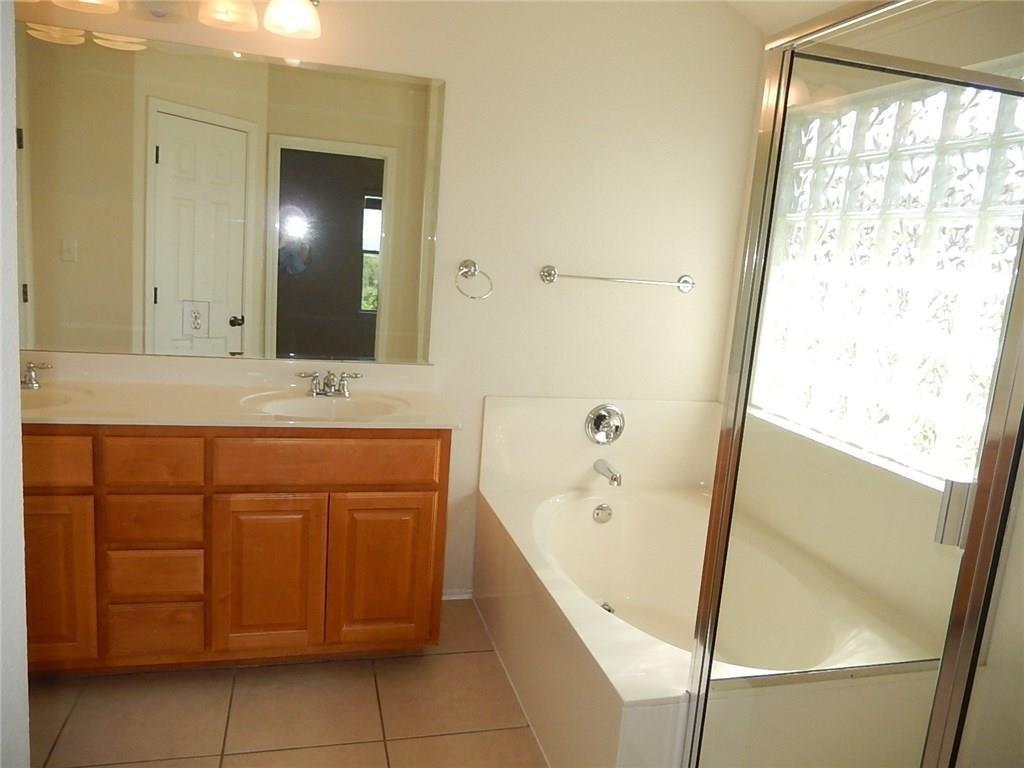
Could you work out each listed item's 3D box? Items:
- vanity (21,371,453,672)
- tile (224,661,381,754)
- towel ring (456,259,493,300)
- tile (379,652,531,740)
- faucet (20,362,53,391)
[{"bbox_3d":[-1.126,0.478,2.491,1.790,0.930,0.563,1,10,-15],"label":"vanity"},{"bbox_3d":[-0.652,1.015,2.349,0.457,0.010,0.447,1,10,-15],"label":"tile"},{"bbox_3d":[-0.147,-0.402,2.845,0.140,0.153,0.073,1,10,-15],"label":"towel ring"},{"bbox_3d":[-0.216,1.026,2.464,0.442,0.010,0.453,1,10,-15],"label":"tile"},{"bbox_3d":[-1.645,-0.027,2.419,0.228,0.092,0.145,1,10,-15],"label":"faucet"}]

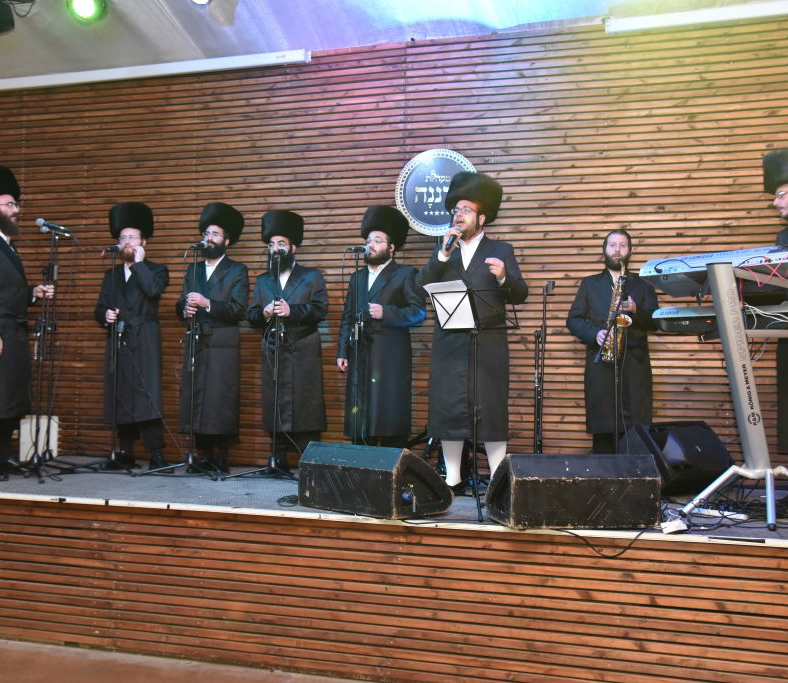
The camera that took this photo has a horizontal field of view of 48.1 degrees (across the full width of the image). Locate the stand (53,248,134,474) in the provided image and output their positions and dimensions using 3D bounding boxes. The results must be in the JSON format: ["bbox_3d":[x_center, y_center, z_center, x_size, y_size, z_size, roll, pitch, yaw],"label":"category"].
[{"bbox_3d":[-2.042,0.127,6.149,0.500,1.555,0.530,0,-3,16],"label":"stand"}]

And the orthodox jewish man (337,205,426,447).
[{"bbox_3d":[-0.093,-0.016,5.930,0.570,1.840,0.420,0,-3,19],"label":"orthodox jewish man"}]

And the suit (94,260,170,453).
[{"bbox_3d":[-1.898,0.109,6.400,0.540,1.394,0.400,1,-3,3],"label":"suit"}]

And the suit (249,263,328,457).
[{"bbox_3d":[-0.723,0.136,6.083,0.540,1.350,0.400,1,-3,3],"label":"suit"}]

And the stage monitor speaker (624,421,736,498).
[{"bbox_3d":[1.692,0.694,5.300,0.560,0.420,0.400,2,-3,-30],"label":"stage monitor speaker"}]

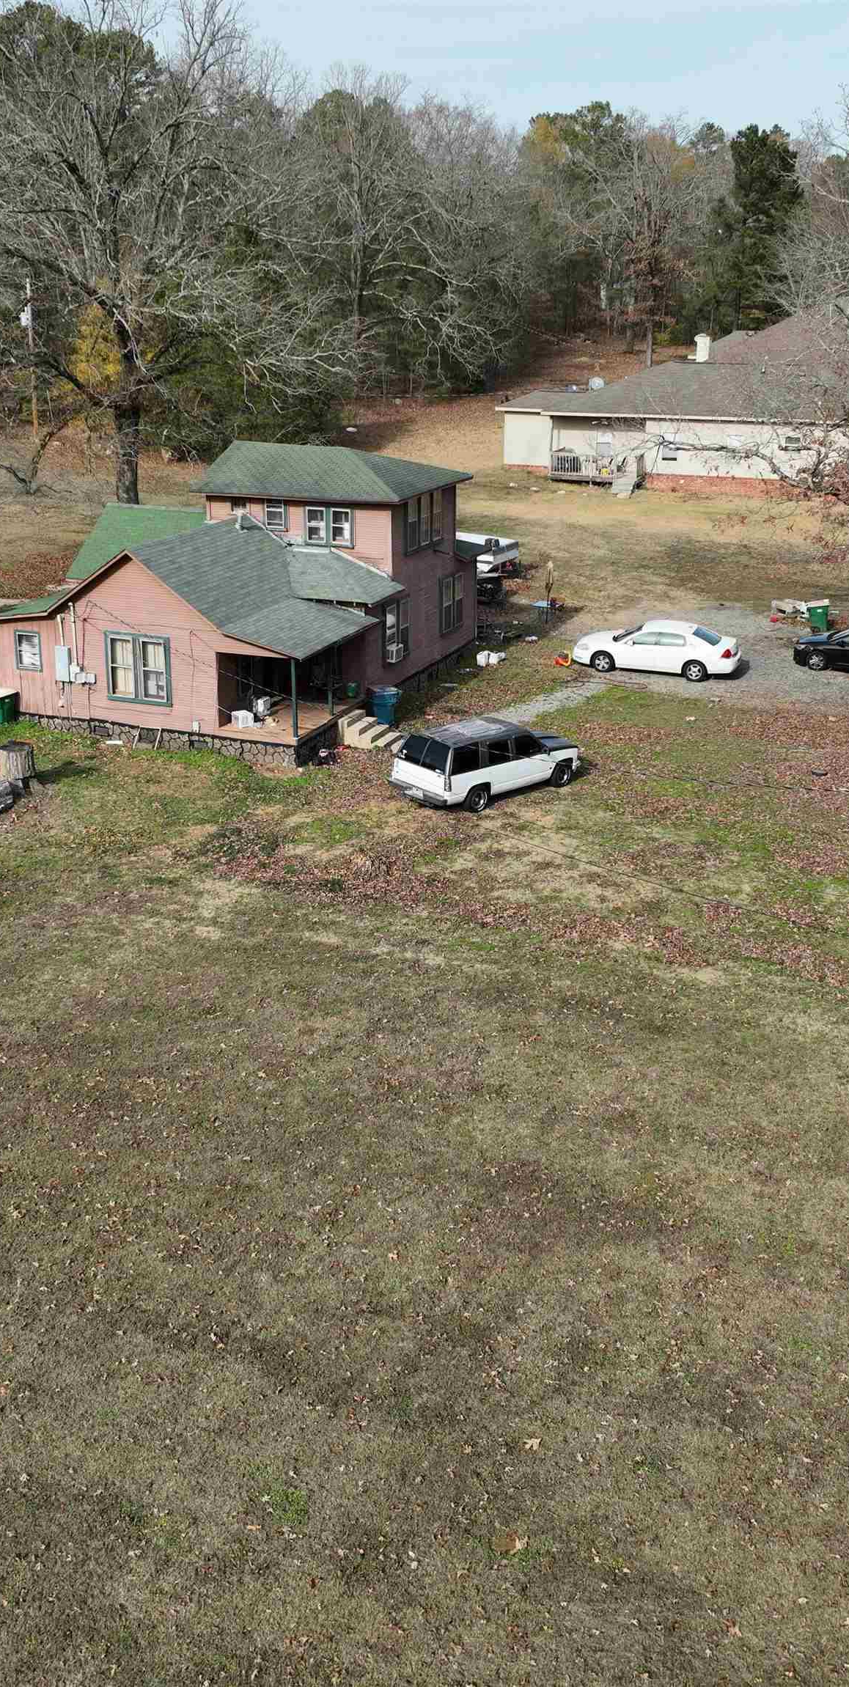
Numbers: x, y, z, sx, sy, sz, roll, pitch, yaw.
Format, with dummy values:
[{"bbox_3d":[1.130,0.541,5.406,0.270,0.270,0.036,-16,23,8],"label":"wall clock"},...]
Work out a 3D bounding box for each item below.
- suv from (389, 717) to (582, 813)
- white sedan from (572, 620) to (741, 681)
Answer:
[{"bbox_3d":[1.697,-2.177,39.439,5.100,1.820,1.950,-18,27,-39],"label":"suv"},{"bbox_3d":[7.179,-6.053,48.374,5.080,1.480,1.850,6,21,15],"label":"white sedan"}]

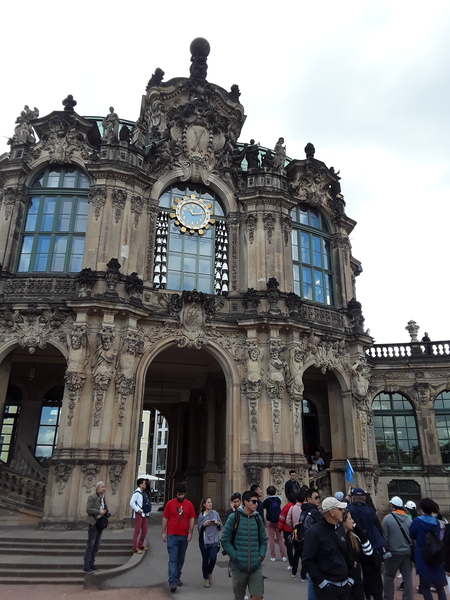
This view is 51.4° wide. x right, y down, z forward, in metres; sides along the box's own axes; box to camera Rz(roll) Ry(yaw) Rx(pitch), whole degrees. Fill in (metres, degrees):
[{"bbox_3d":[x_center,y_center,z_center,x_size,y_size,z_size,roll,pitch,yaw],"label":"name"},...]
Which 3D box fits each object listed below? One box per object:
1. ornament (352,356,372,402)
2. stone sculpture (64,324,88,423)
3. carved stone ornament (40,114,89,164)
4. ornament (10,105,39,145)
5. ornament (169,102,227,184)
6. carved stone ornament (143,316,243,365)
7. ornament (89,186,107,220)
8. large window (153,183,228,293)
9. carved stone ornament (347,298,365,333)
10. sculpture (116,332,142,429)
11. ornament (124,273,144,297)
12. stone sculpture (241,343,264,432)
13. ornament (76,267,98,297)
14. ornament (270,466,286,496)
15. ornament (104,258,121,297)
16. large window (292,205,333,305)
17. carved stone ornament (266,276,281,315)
[{"bbox_3d":[6.348,3.649,21.455,1.082,2.009,0.721,19,-29,-38],"label":"ornament"},{"bbox_3d":[-5.696,2.847,18.040,0.820,4.000,0.700,1,-22,-2],"label":"stone sculpture"},{"bbox_3d":[-7.899,-7.898,22.962,2.271,2.867,0.600,0,-22,2],"label":"carved stone ornament"},{"bbox_3d":[-9.525,-8.271,22.206,1.150,2.094,0.784,-1,-22,3],"label":"ornament"},{"bbox_3d":[-1.349,-7.886,23.237,2.987,4.532,1.133,7,-23,-15],"label":"ornament"},{"bbox_3d":[-1.289,1.895,21.174,4.705,2.000,0.500,7,-22,-15],"label":"carved stone ornament"},{"bbox_3d":[-5.662,-4.286,20.637,0.772,1.617,0.309,0,-22,1],"label":"ornament"},{"bbox_3d":[-1.530,-3.043,21.673,3.292,5.790,0.313,6,-22,-14],"label":"large window"},{"bbox_3d":[6.090,0.722,21.997,0.680,1.650,0.680,13,-25,-28],"label":"carved stone ornament"},{"bbox_3d":[-3.667,2.945,17.750,1.009,3.605,0.618,20,-29,-39],"label":"sculpture"},{"bbox_3d":[-3.712,-0.644,18.936,0.742,0.978,0.742,1,-22,0],"label":"ornament"},{"bbox_3d":[1.114,3.460,18.968,0.906,3.697,0.464,1,-22,0],"label":"stone sculpture"},{"bbox_3d":[-5.431,-0.742,18.413,0.845,1.154,0.845,1,-22,0],"label":"ornament"},{"bbox_3d":[2.004,6.739,17.413,0.620,1.050,0.200,7,-23,-15],"label":"ornament"},{"bbox_3d":[-4.844,-0.925,20.013,0.673,1.792,0.673,4,-22,-7],"label":"ornament"},{"bbox_3d":[4.277,-2.398,23.308,2.650,5.400,0.250,12,-25,-25],"label":"large window"},{"bbox_3d":[2.082,-0.164,19.989,0.618,1.751,0.618,4,-22,-7],"label":"carved stone ornament"}]

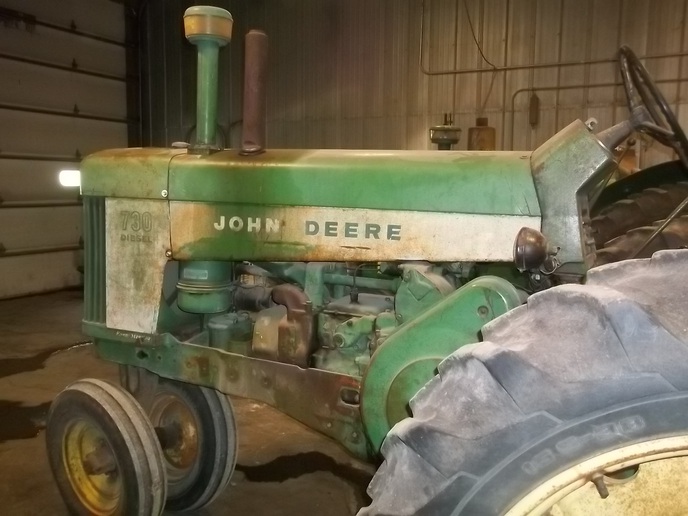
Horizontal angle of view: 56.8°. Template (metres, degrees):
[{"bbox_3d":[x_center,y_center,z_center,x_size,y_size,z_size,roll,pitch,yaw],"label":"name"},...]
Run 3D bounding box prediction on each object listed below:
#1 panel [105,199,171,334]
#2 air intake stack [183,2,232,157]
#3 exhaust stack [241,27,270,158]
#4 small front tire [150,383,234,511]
[{"bbox_3d":[-0.798,0.038,2.485,0.375,0.534,0.040,6,8,31],"label":"panel"},{"bbox_3d":[-0.522,-0.673,2.431,0.196,0.532,0.196,6,8,31],"label":"air intake stack"},{"bbox_3d":[-0.323,-0.599,2.315,0.097,0.432,0.097,6,8,31],"label":"exhaust stack"},{"bbox_3d":[-0.803,0.853,3.088,0.719,0.719,0.180,6,2,37],"label":"small front tire"}]

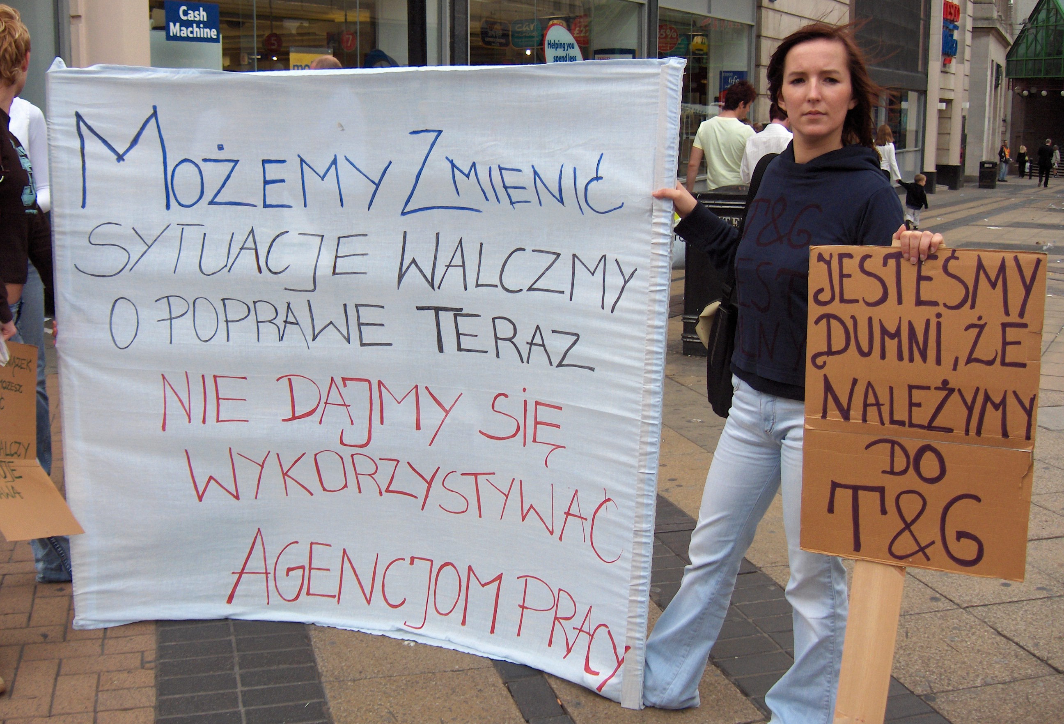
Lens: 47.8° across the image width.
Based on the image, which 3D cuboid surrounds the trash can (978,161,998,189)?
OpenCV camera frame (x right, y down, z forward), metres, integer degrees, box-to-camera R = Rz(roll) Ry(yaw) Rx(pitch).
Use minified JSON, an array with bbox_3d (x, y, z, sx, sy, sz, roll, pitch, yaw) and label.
[{"bbox_3d":[16.329,-6.692,43.000,0.600,0.980,0.580,5,12,22],"label":"trash can"}]

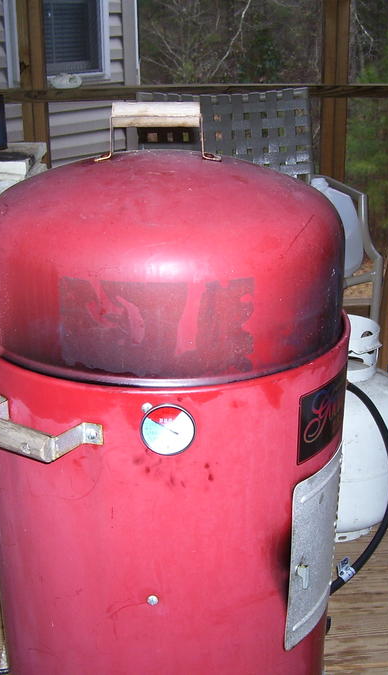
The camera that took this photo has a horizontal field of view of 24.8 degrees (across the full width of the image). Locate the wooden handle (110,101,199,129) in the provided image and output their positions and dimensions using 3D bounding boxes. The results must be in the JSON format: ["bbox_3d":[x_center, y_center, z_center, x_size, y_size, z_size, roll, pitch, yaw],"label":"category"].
[{"bbox_3d":[-0.042,-0.247,0.983,0.100,0.030,0.030,-1,20,-2],"label":"wooden handle"}]

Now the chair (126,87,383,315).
[{"bbox_3d":[0.145,-0.240,2.484,0.560,0.845,0.640,-5,21,-12],"label":"chair"}]

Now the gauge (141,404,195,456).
[{"bbox_3d":[-0.025,0.090,0.870,0.056,0.056,0.018,-1,20,-1],"label":"gauge"}]

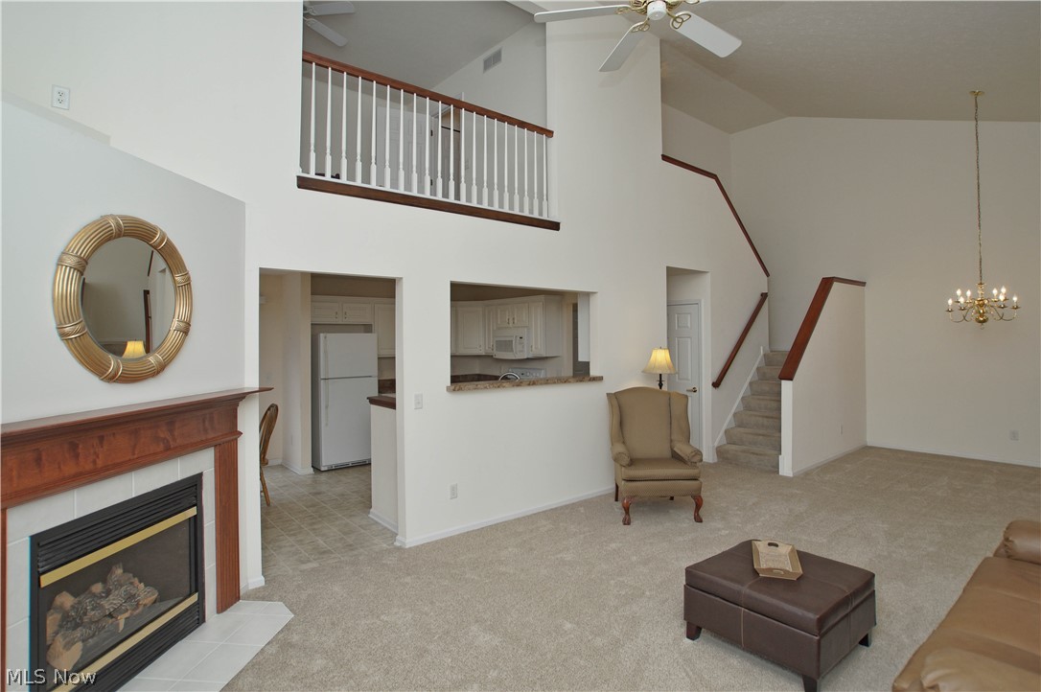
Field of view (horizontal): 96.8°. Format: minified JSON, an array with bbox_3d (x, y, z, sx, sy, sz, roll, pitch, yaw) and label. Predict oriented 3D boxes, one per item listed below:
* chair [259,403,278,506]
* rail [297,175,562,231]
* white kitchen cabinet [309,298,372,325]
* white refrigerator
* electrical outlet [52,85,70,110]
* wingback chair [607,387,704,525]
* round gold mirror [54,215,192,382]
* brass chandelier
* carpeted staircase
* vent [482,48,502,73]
[{"bbox_3d":[-2.659,1.063,4.466,0.530,0.980,0.460,-1,0,-38],"label":"chair"},{"bbox_3d":[-0.554,-1.117,3.745,2.270,0.090,0.100,-1,0,-34],"label":"rail"},{"bbox_3d":[-2.516,-0.479,6.421,0.800,0.370,0.340,-1,0,-38],"label":"white kitchen cabinet"},{"bbox_3d":[-2.405,0.698,6.227,0.730,1.700,0.740,-1,0,-38],"label":"white refrigerator"},{"bbox_3d":[-2.455,-1.326,2.469,0.072,0.118,0.010,-1,0,-34],"label":"electrical outlet"},{"bbox_3d":[1.215,0.955,4.250,0.780,1.110,0.800,-1,0,-2],"label":"wingback chair"},{"bbox_3d":[-1.812,-0.221,2.189,0.060,0.770,0.710,-1,0,7],"label":"round gold mirror"},{"bbox_3d":[5.009,-1.503,5.050,0.600,2.560,0.600,-1,0,0],"label":"brass chandelier"},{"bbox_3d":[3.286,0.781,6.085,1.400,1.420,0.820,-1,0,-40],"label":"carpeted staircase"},{"bbox_3d":[-0.291,-2.997,4.846,0.020,0.150,0.330,-1,0,-38],"label":"vent"}]

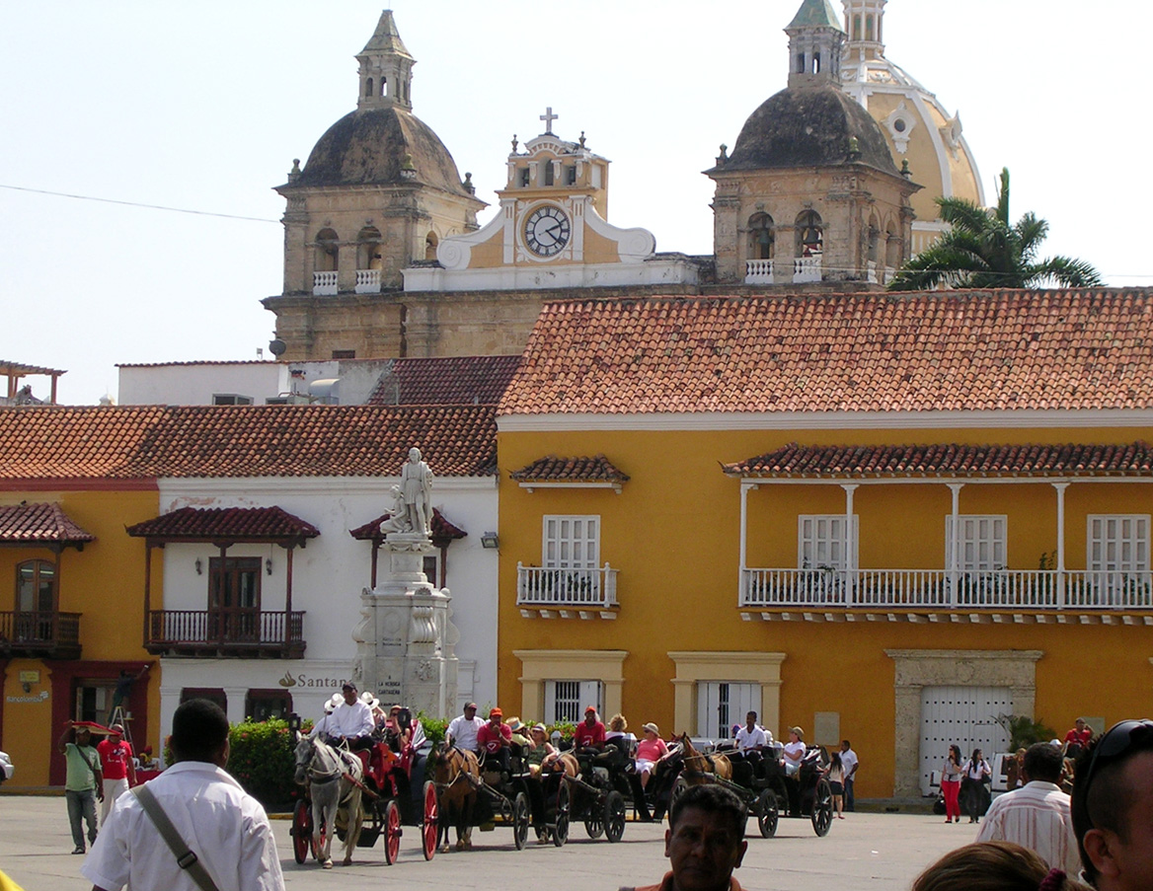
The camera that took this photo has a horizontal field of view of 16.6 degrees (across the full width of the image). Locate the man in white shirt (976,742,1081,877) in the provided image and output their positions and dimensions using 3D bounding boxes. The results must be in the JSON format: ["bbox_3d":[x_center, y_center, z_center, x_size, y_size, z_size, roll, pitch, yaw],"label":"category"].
[{"bbox_3d":[1.937,2.067,16.500,0.540,1.640,0.340,1,-4,0],"label":"man in white shirt"}]

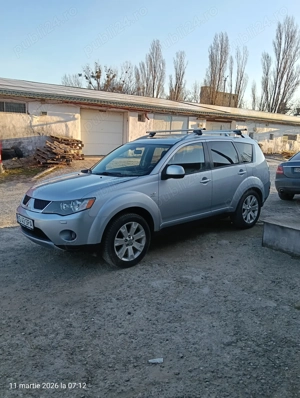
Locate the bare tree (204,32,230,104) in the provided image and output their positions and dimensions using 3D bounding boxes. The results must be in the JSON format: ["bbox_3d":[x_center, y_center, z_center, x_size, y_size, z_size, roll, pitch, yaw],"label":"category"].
[{"bbox_3d":[10.724,-17.746,51.587,4.170,18.270,4.170,3,11,11],"label":"bare tree"}]

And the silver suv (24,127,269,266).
[{"bbox_3d":[0.230,-0.287,5.201,4.650,1.740,1.840,-9,14,-40],"label":"silver suv"}]

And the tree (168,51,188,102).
[{"bbox_3d":[4.766,-17.349,54.554,3.410,16.260,3.410,2,11,5],"label":"tree"}]

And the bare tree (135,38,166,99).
[{"bbox_3d":[-0.023,-17.713,52.647,5.250,17.550,5.250,1,11,0],"label":"bare tree"}]

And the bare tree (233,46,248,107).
[{"bbox_3d":[15.095,-17.350,53.757,2.690,16.800,2.690,3,11,15],"label":"bare tree"}]

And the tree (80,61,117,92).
[{"bbox_3d":[-6.523,-11.904,39.979,4.520,10.610,4.520,-1,11,-9],"label":"tree"}]

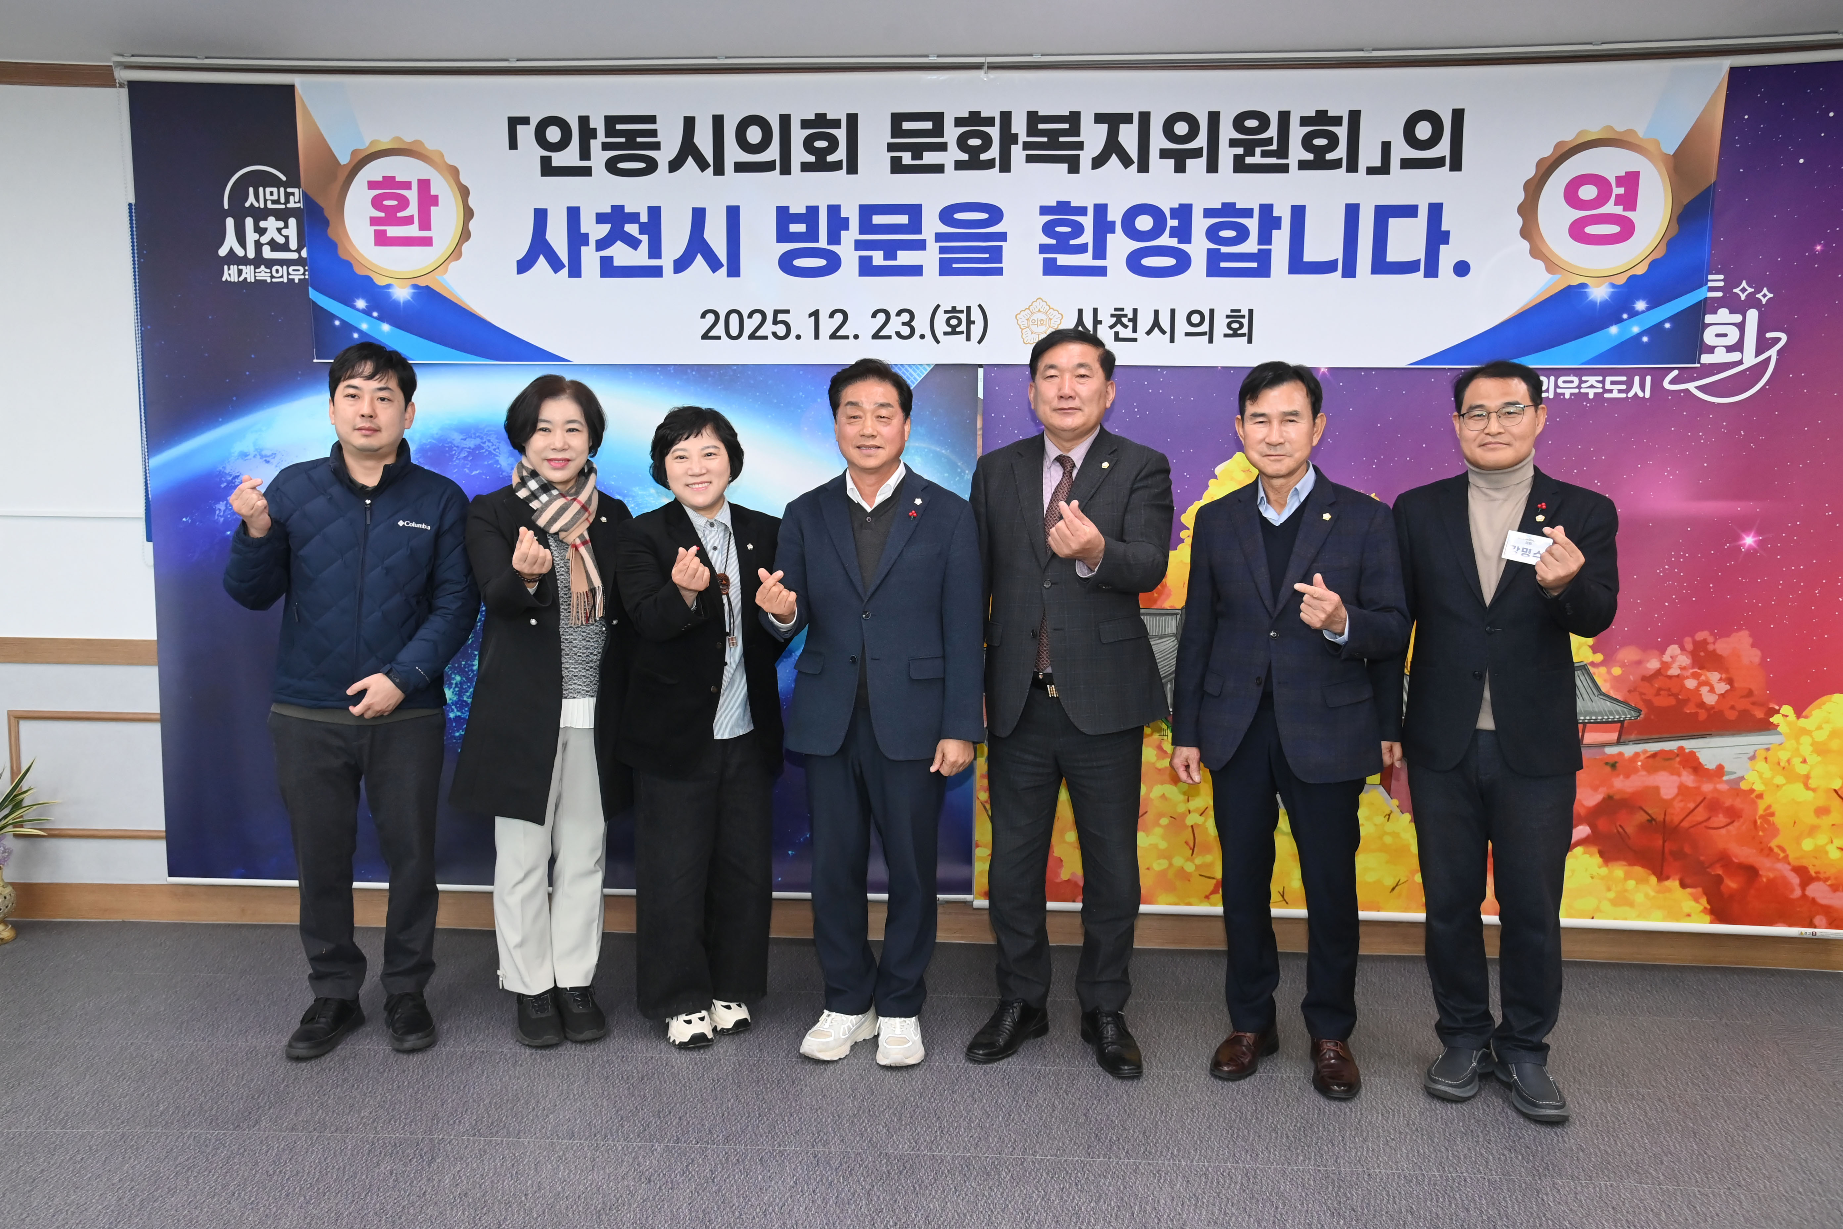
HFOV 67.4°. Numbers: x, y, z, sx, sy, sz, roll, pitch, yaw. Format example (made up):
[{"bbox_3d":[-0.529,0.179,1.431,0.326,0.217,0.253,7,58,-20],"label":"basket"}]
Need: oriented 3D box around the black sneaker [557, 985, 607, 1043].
[{"bbox_3d":[-0.878,1.006,3.577,0.100,0.100,0.250,-2,6,-25],"label":"black sneaker"}]

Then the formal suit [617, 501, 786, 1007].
[{"bbox_3d":[-0.556,0.376,3.501,0.450,1.330,0.360,-1,6,-14],"label":"formal suit"}]

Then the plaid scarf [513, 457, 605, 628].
[{"bbox_3d":[-0.909,-0.180,3.459,0.220,0.420,0.200,-1,6,-15],"label":"plaid scarf"}]

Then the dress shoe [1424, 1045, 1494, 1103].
[{"bbox_3d":[1.281,1.042,3.287,0.112,0.115,0.285,4,7,33],"label":"dress shoe"}]

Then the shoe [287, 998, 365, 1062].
[{"bbox_3d":[-1.481,1.002,3.464,0.112,0.115,0.285,1,6,10],"label":"shoe"}]

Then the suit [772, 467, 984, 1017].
[{"bbox_3d":[-0.108,0.325,3.406,0.530,1.370,0.360,1,5,3],"label":"suit"}]

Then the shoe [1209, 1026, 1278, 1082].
[{"bbox_3d":[0.789,1.031,3.382,0.108,0.110,0.285,4,7,33],"label":"shoe"}]

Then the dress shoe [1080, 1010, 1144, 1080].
[{"bbox_3d":[0.465,1.027,3.397,0.105,0.110,0.290,-1,6,-12],"label":"dress shoe"}]

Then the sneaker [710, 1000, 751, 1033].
[{"bbox_3d":[-0.521,0.995,3.619,0.100,0.115,0.255,-2,6,-25],"label":"sneaker"}]

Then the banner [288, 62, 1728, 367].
[{"bbox_3d":[0.181,-1.135,3.979,4.000,0.805,0.020,1,5,3],"label":"banner"}]

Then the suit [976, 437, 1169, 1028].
[{"bbox_3d":[0.365,0.265,3.422,0.530,1.430,0.330,1,6,8],"label":"suit"}]

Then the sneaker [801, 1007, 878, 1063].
[{"bbox_3d":[-0.203,1.014,3.472,0.110,0.115,0.285,5,7,40],"label":"sneaker"}]

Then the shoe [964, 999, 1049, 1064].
[{"bbox_3d":[0.216,1.019,3.456,0.285,0.115,0.105,-5,8,-45],"label":"shoe"}]

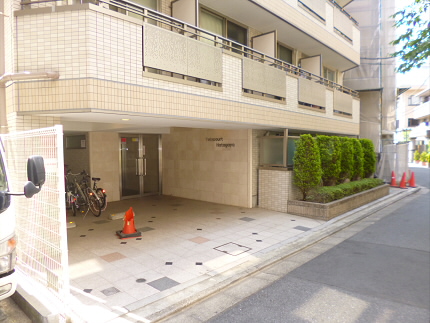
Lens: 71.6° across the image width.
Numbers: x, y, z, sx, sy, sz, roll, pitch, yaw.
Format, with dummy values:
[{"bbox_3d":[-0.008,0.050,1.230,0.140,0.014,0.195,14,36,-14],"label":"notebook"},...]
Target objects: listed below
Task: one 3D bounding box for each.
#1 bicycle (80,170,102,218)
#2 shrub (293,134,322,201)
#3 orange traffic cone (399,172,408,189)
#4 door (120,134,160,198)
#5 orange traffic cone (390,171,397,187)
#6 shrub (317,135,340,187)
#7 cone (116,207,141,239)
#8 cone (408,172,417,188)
[{"bbox_3d":[-3.060,0.770,7.270,1.620,1.030,0.520,2,3,43],"label":"bicycle"},{"bbox_3d":[2.385,0.153,7.650,0.750,1.690,0.750,2,3,43],"label":"shrub"},{"bbox_3d":[8.283,0.827,13.060,0.380,0.700,0.380,2,3,43],"label":"orange traffic cone"},{"bbox_3d":[-2.405,0.156,9.860,0.150,2.100,1.550,2,3,43],"label":"door"},{"bbox_3d":[8.060,0.800,13.400,0.380,0.700,0.380,2,3,43],"label":"orange traffic cone"},{"bbox_3d":[3.230,0.040,8.530,0.740,1.580,0.740,2,3,43],"label":"shrub"},{"bbox_3d":[-1.586,1.108,5.497,0.380,0.540,0.380,-2,2,-34],"label":"cone"},{"bbox_3d":[8.790,0.815,13.220,0.380,0.700,0.380,2,3,43],"label":"cone"}]

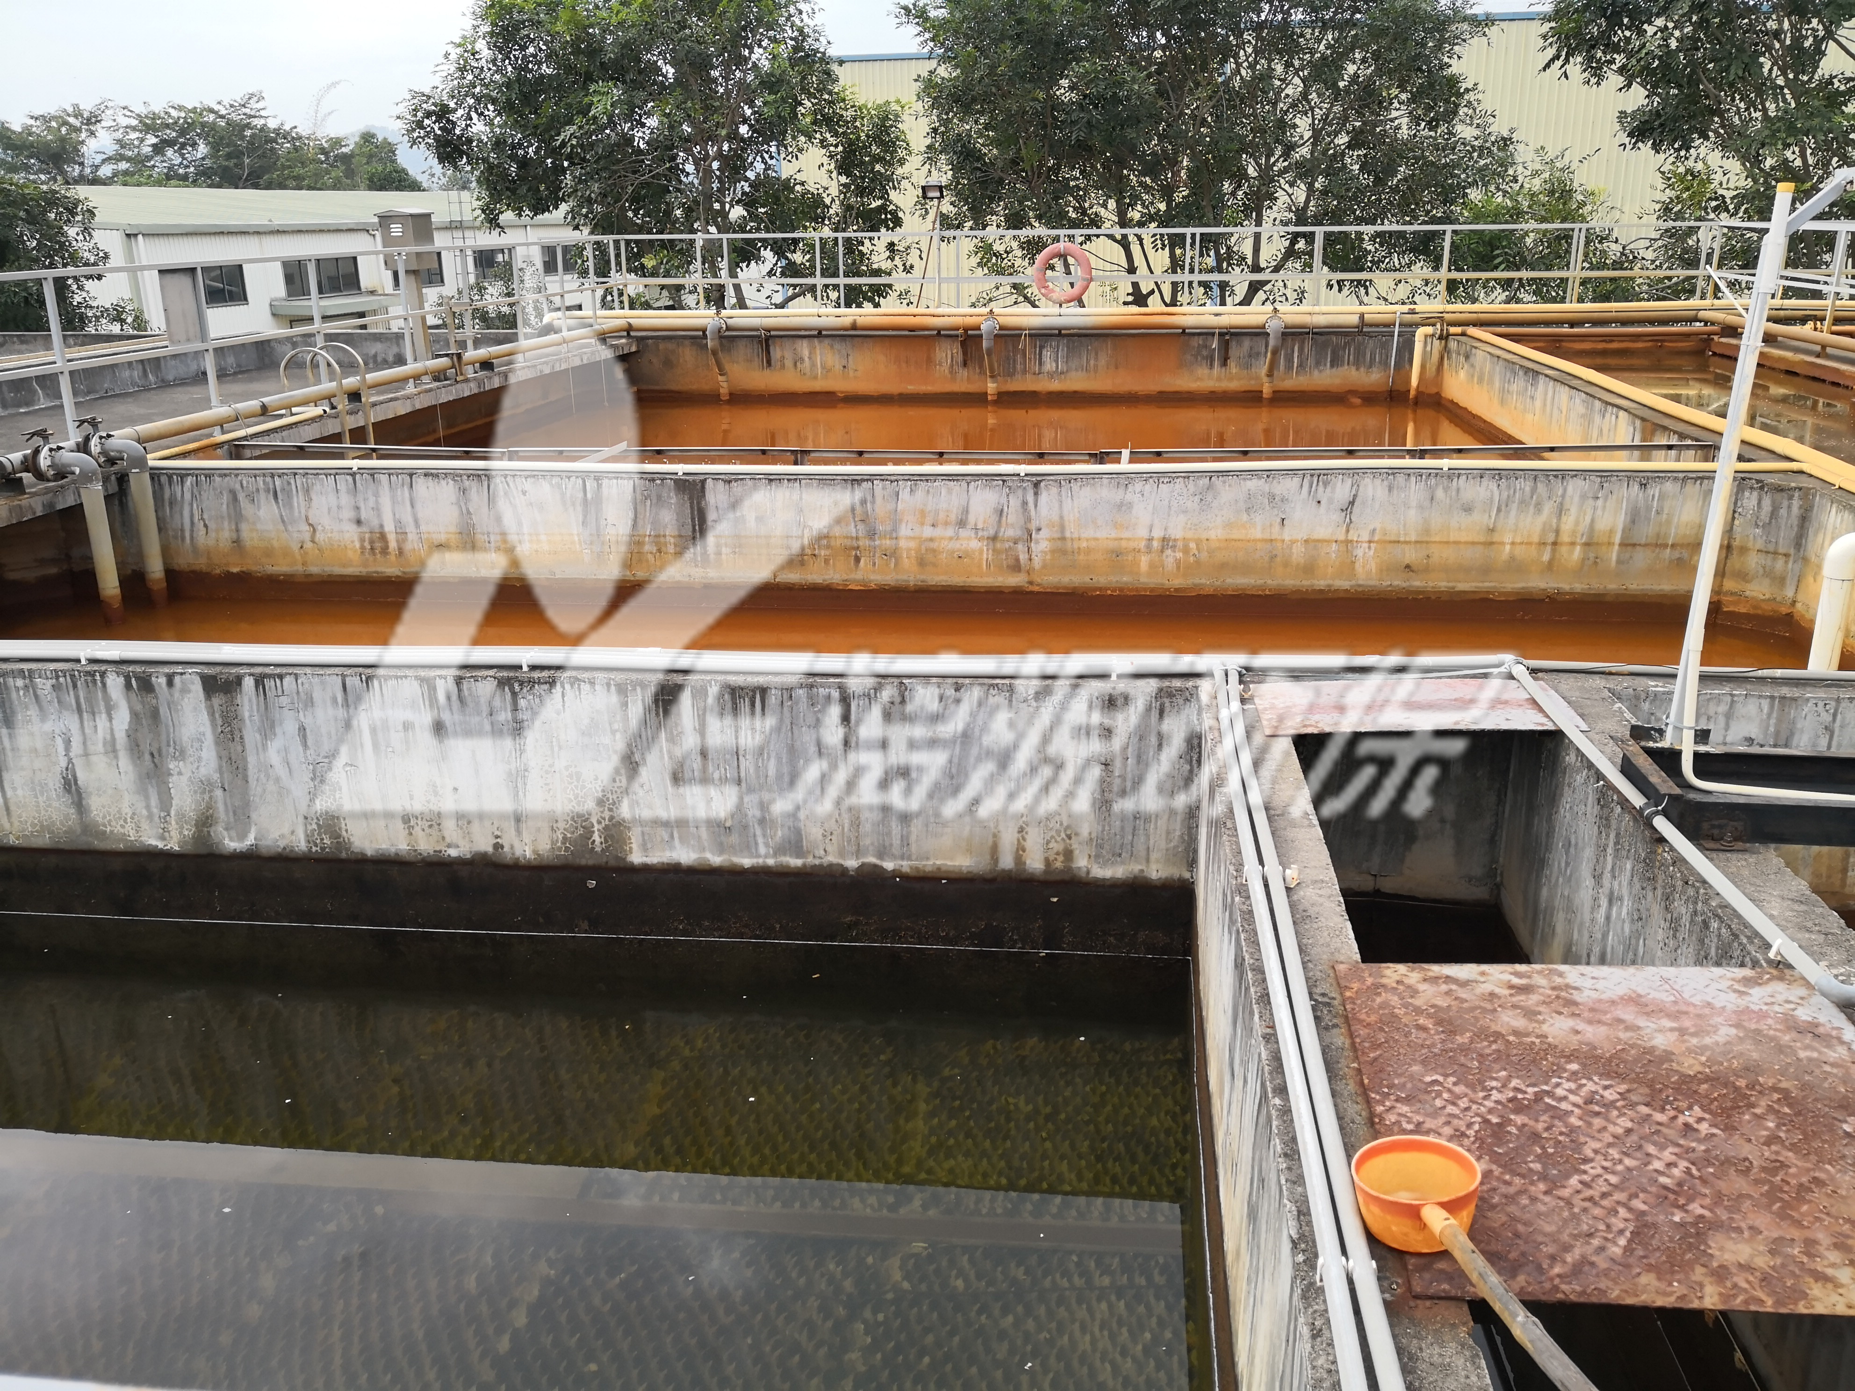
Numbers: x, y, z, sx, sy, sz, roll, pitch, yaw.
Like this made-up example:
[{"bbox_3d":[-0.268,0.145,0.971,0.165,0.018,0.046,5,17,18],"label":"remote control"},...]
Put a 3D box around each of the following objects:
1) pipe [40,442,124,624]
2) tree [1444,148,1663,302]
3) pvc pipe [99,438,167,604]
[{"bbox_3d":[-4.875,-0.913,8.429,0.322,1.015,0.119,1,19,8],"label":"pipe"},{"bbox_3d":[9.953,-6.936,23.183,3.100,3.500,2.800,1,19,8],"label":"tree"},{"bbox_3d":[-4.831,-1.052,8.838,0.322,1.022,0.115,1,19,8],"label":"pvc pipe"}]

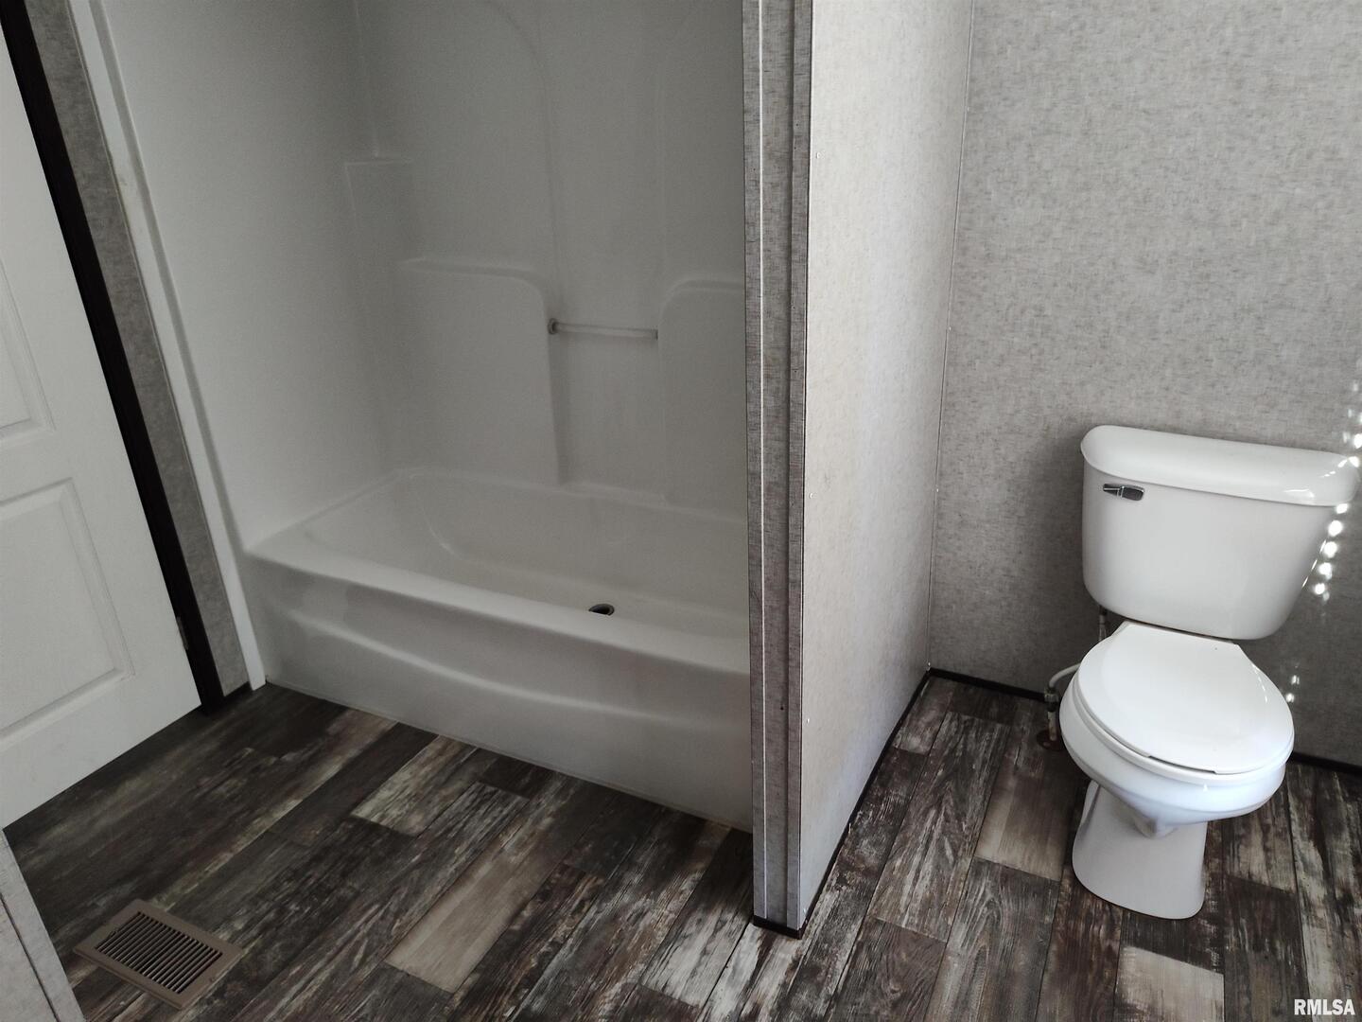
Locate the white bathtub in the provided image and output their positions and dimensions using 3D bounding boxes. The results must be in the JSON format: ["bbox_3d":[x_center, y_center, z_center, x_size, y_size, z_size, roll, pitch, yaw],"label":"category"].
[{"bbox_3d":[-0.312,0.265,2.432,1.540,0.396,0.760,9,26,25],"label":"white bathtub"}]

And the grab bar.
[{"bbox_3d":[-0.214,-0.488,2.451,0.342,0.043,0.042,9,26,25],"label":"grab bar"}]

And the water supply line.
[{"bbox_3d":[0.905,0.378,2.081,0.115,0.370,0.097,9,26,25],"label":"water supply line"}]

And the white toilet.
[{"bbox_3d":[0.967,0.314,1.748,0.479,0.745,0.688,9,26,25],"label":"white toilet"}]

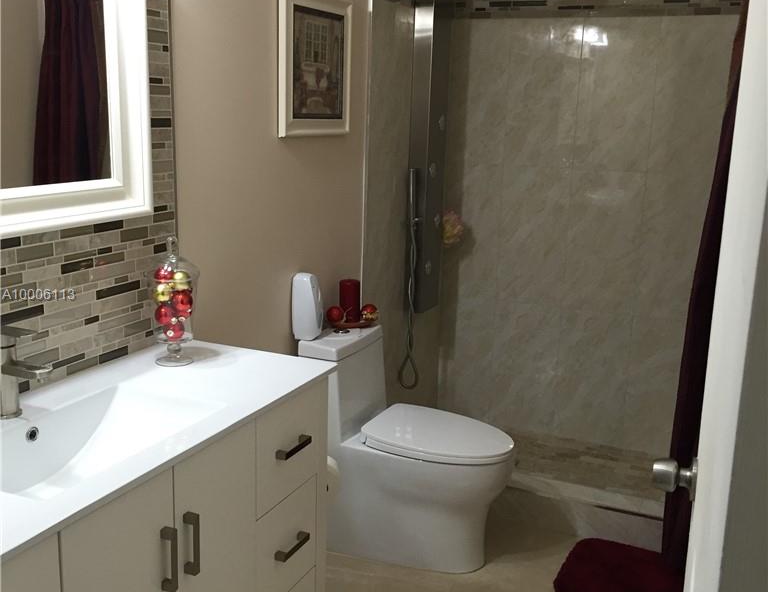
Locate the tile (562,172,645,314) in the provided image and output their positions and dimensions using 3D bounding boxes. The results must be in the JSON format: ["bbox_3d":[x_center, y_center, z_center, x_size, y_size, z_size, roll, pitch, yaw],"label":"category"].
[{"bbox_3d":[0.942,-0.237,3.686,0.307,0.608,0.015,7,14,23],"label":"tile"}]

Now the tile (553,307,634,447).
[{"bbox_3d":[0.911,0.360,3.765,0.300,0.597,0.010,7,14,23],"label":"tile"}]

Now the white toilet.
[{"bbox_3d":[0.089,0.508,2.899,0.698,0.706,0.375,7,14,23],"label":"white toilet"}]

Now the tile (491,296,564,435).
[{"bbox_3d":[0.644,0.320,3.940,0.307,0.608,0.015,7,14,23],"label":"tile"}]

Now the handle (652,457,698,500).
[{"bbox_3d":[0.443,0.277,1.300,0.066,0.066,0.066,7,14,23],"label":"handle"}]

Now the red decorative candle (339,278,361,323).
[{"bbox_3d":[-0.119,0.023,2.970,0.073,0.142,0.073,2,13,0],"label":"red decorative candle"}]

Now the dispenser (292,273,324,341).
[{"bbox_3d":[-0.232,0.030,2.695,0.080,0.204,0.075,7,14,23],"label":"dispenser"}]

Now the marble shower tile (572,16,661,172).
[{"bbox_3d":[0.945,-0.817,3.497,0.300,0.611,0.010,7,14,23],"label":"marble shower tile"}]

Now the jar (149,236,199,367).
[{"bbox_3d":[-0.491,0.010,1.989,0.109,0.299,0.109,2,13,0],"label":"jar"}]

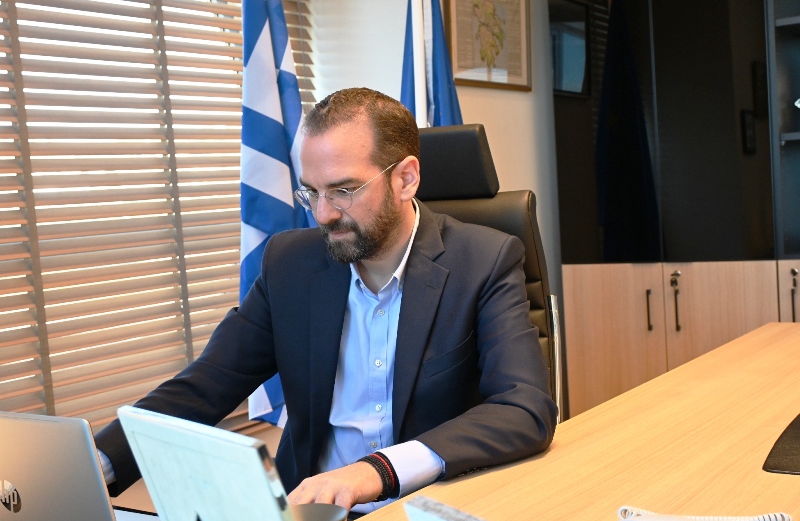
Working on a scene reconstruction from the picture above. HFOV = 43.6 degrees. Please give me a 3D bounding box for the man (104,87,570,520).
[{"bbox_3d":[-0.060,0.381,1.499,0.680,1.280,0.700,-2,5,28],"label":"man"}]

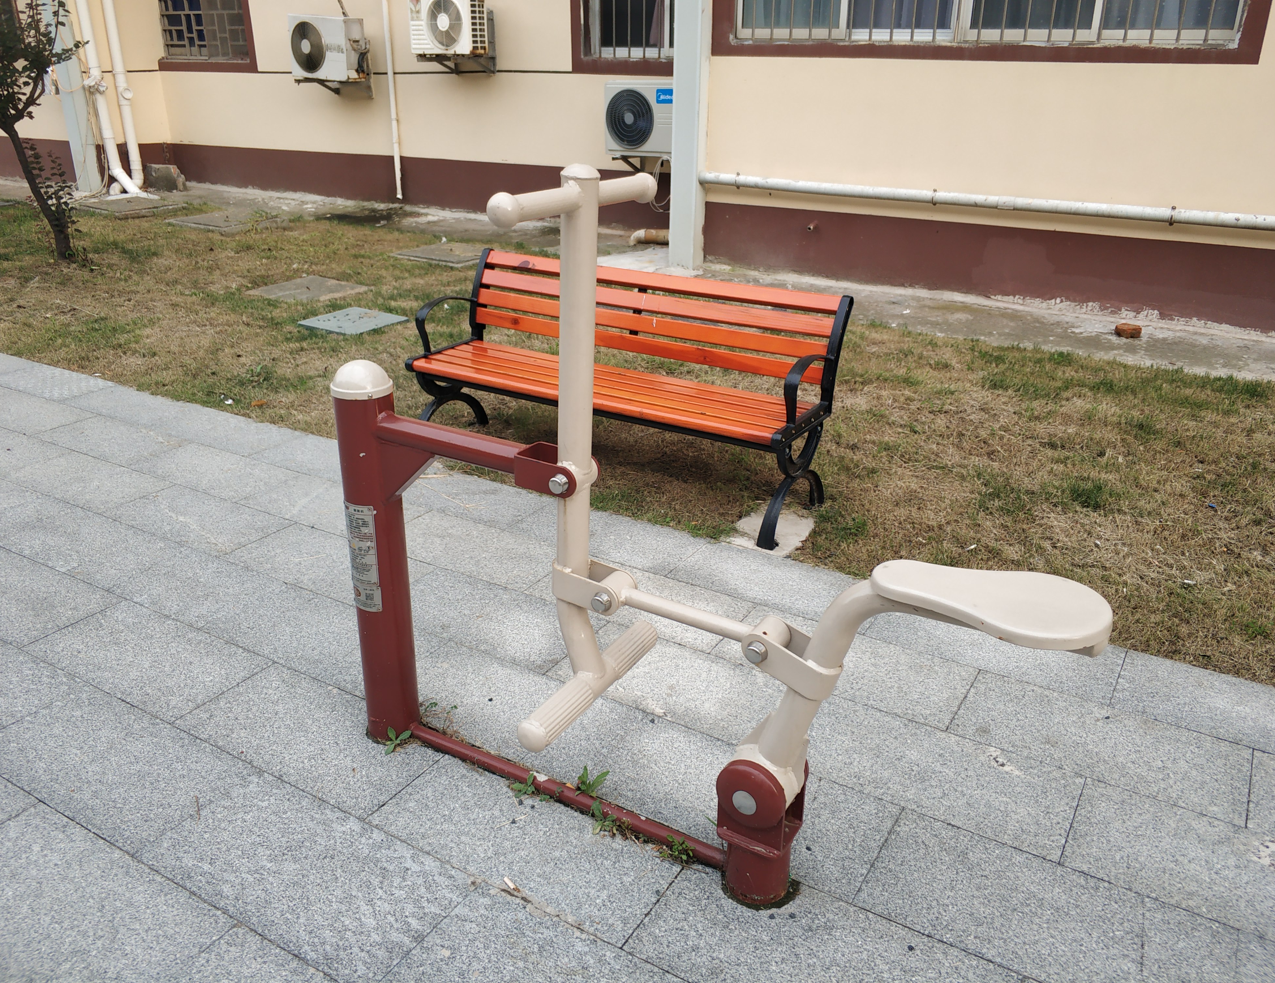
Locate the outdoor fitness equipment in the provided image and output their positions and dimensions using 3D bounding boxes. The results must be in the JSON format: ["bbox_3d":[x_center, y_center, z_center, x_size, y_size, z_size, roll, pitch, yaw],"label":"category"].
[{"bbox_3d":[0.019,0.095,1.731,1.435,1.235,0.425,14,26,28],"label":"outdoor fitness equipment"}]

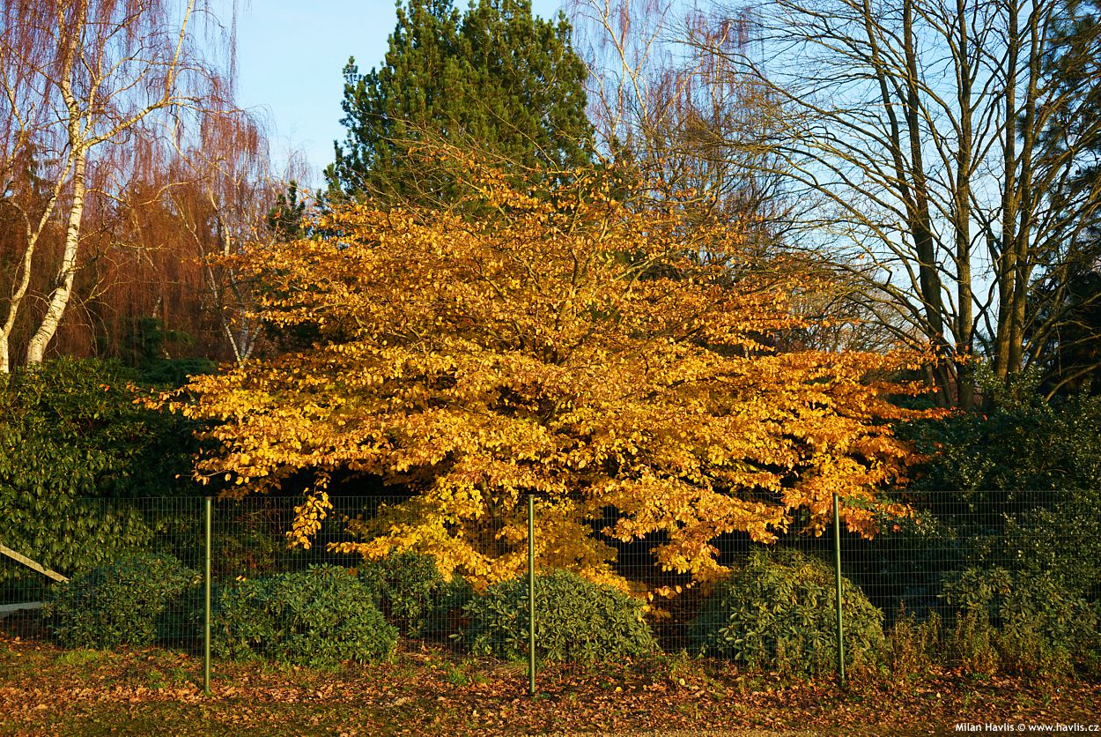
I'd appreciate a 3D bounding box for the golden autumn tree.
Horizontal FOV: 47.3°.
[{"bbox_3d":[0.020,0.220,13.800,8.400,5.100,7.000,0,-5,0],"label":"golden autumn tree"}]

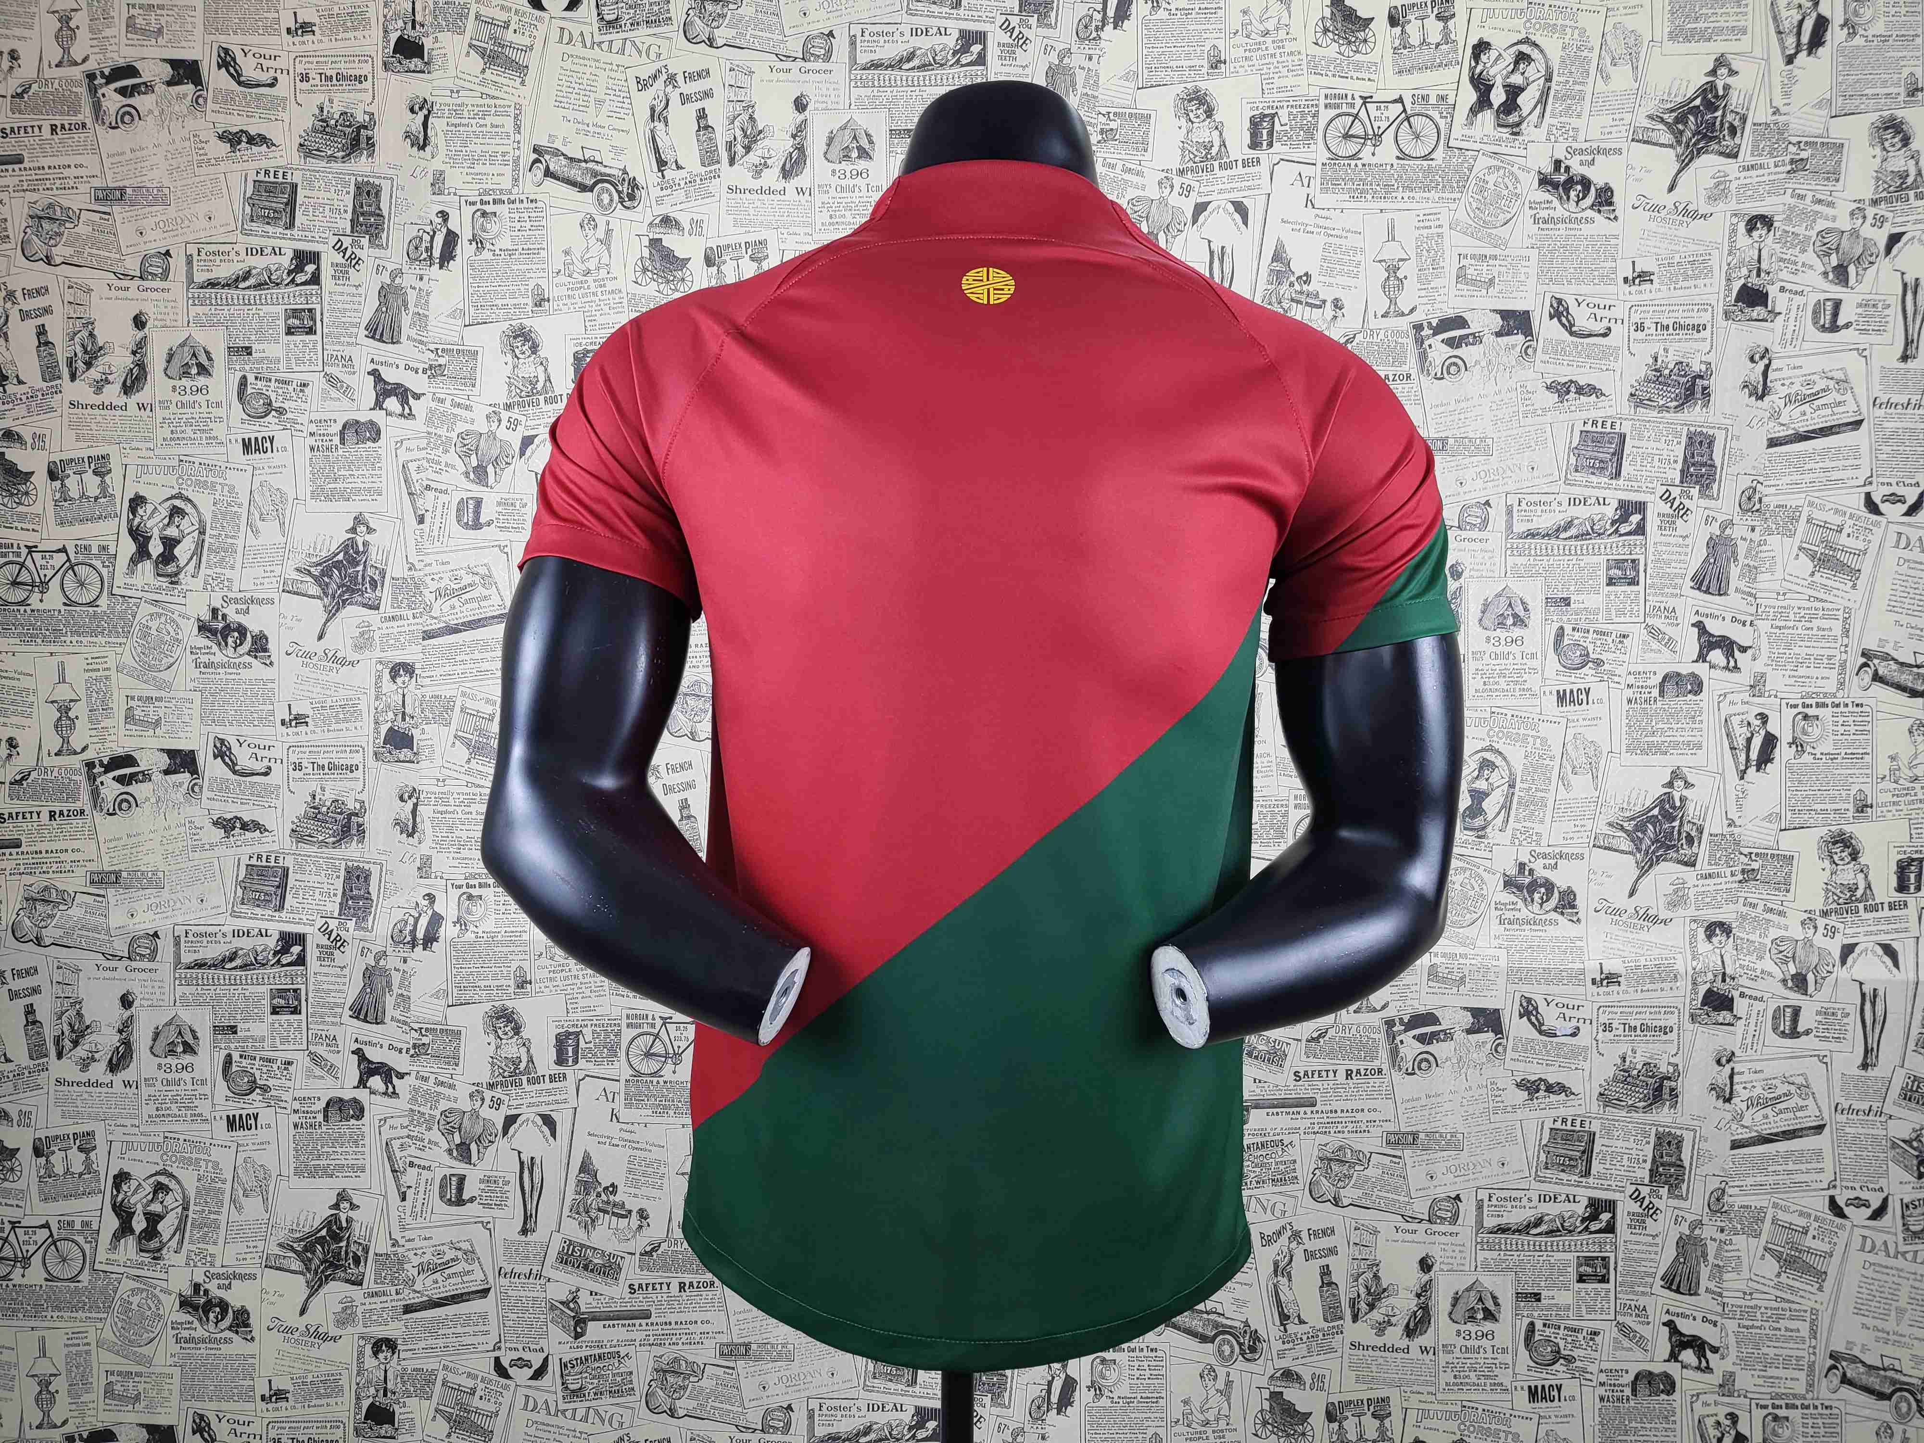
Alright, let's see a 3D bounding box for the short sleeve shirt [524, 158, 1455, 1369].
[{"bbox_3d":[0.018,0.012,0.910,0.575,0.720,0.290,2,1,3],"label":"short sleeve shirt"}]

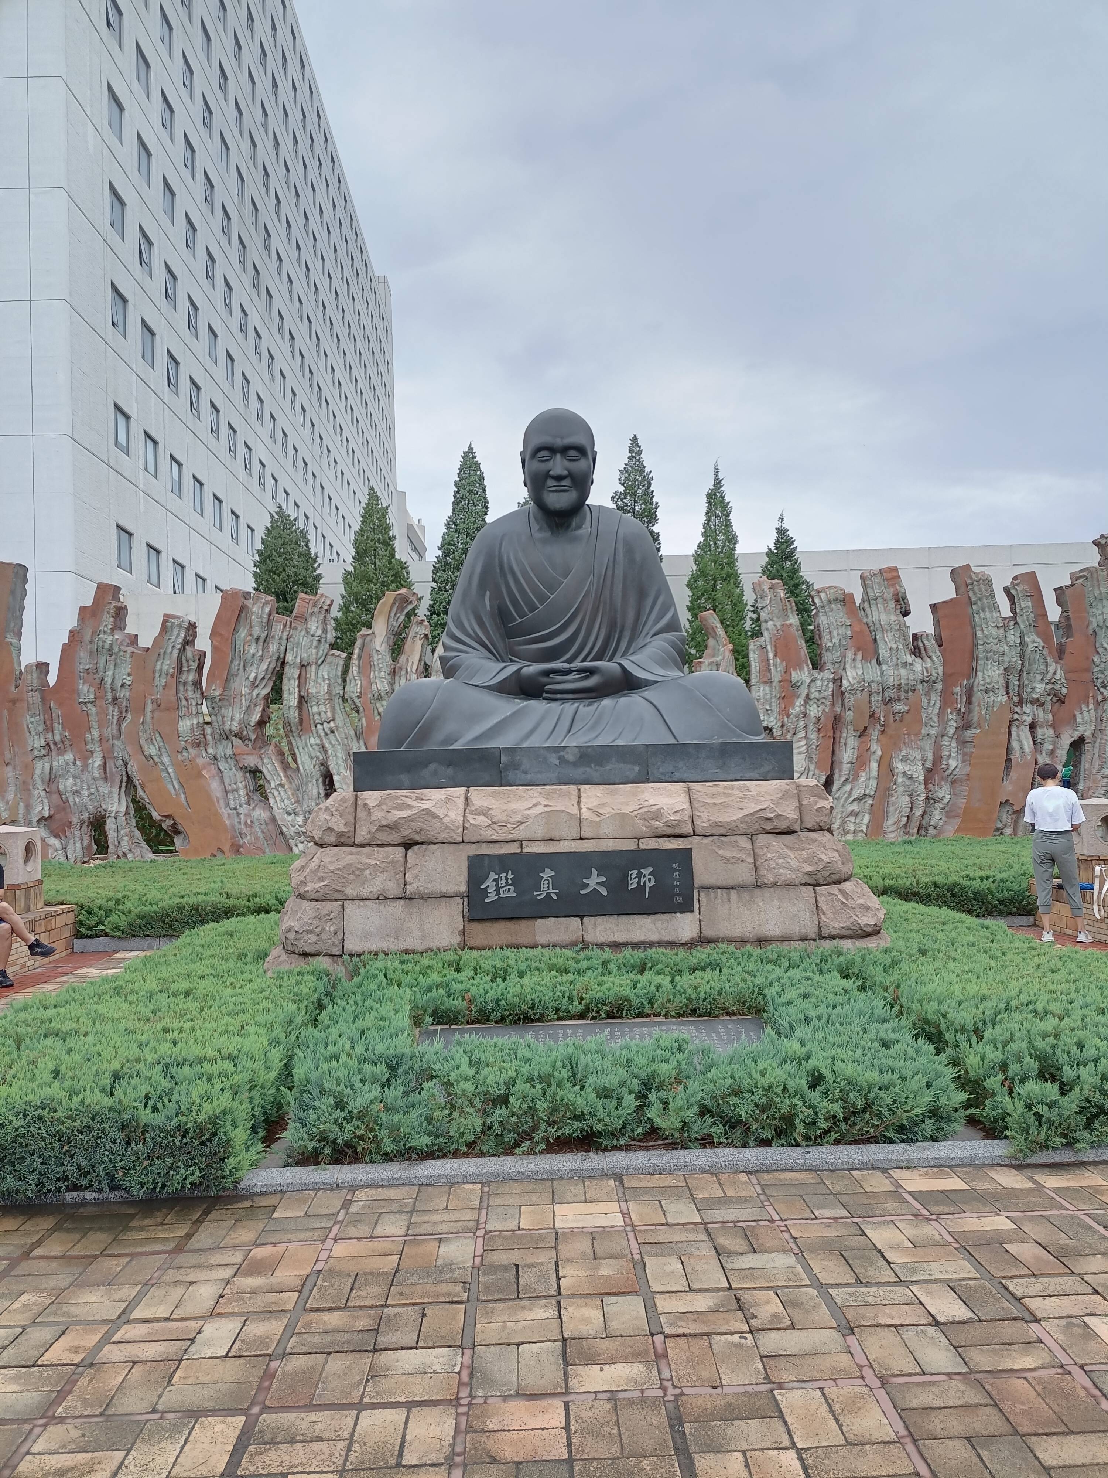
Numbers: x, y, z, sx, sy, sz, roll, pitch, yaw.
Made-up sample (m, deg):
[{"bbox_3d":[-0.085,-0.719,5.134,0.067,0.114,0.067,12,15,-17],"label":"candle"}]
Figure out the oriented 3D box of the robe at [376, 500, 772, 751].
[{"bbox_3d":[0.133,-1.095,10.768,3.550,2.440,2.400,-2,-3,-2],"label":"robe"}]

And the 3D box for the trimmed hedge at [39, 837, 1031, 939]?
[{"bbox_3d":[-0.425,1.835,13.824,13.500,0.600,5.600,-2,-3,-2],"label":"trimmed hedge"}]

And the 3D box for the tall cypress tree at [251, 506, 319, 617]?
[{"bbox_3d":[-4.754,-0.884,19.943,1.450,6.660,1.450,-2,-3,-2],"label":"tall cypress tree"}]

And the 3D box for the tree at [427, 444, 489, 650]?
[{"bbox_3d":[-1.404,-1.520,20.060,1.650,7.720,1.650,-2,-3,-2],"label":"tree"}]

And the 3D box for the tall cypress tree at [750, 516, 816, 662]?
[{"bbox_3d":[4.284,-1.000,20.186,1.450,6.320,1.450,-2,-3,-2],"label":"tall cypress tree"}]

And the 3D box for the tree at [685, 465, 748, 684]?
[{"bbox_3d":[3.089,-1.437,20.174,1.500,7.270,1.500,-2,-3,-2],"label":"tree"}]

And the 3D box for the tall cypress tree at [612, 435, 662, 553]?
[{"bbox_3d":[1.601,-1.675,20.146,1.500,7.840,1.500,-2,-3,-2],"label":"tall cypress tree"}]

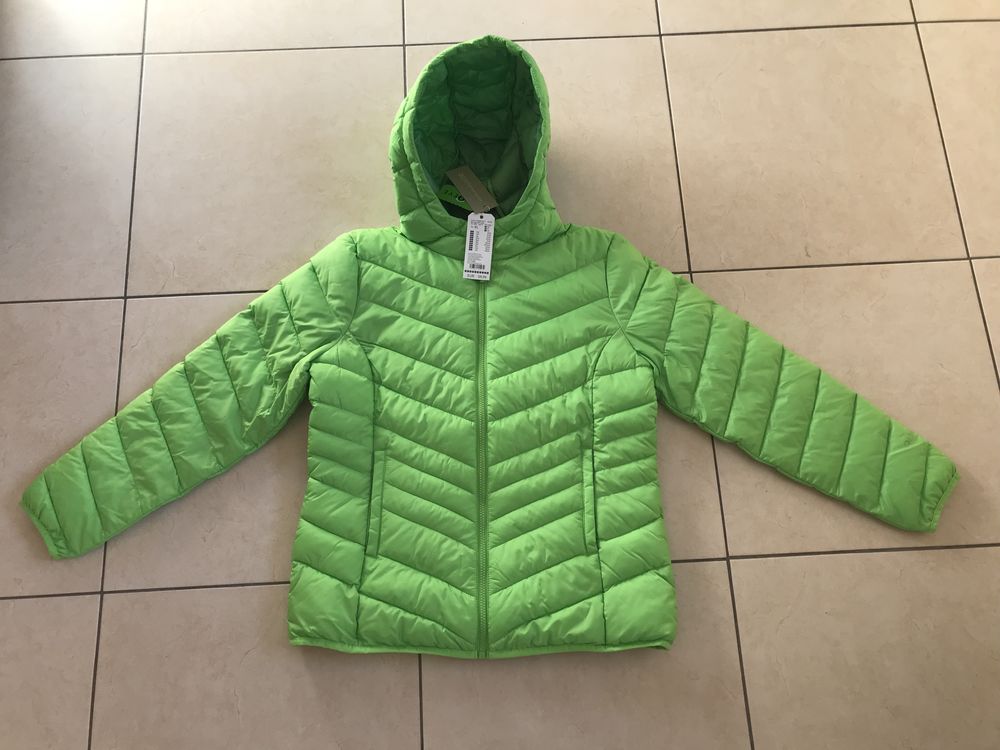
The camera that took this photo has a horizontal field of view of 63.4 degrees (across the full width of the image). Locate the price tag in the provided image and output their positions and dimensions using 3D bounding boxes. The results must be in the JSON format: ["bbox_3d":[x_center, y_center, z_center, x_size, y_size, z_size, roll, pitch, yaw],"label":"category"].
[{"bbox_3d":[-0.031,-0.196,1.230,0.040,0.004,0.110,4,74,1],"label":"price tag"}]

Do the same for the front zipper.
[{"bbox_3d":[-0.026,0.113,1.176,0.020,0.015,0.565,0,74,0],"label":"front zipper"}]

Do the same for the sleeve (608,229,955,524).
[{"bbox_3d":[0.380,0.027,1.211,0.635,0.070,0.200,37,77,9],"label":"sleeve"}]

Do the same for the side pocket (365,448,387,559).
[{"bbox_3d":[-0.174,0.181,1.145,0.020,0.015,0.151,3,74,1],"label":"side pocket"}]

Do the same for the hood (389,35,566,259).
[{"bbox_3d":[-0.034,-0.350,1.263,0.275,0.170,0.350,0,74,0],"label":"hood"}]

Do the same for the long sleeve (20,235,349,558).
[{"bbox_3d":[-0.412,0.036,1.203,0.627,0.070,0.185,-42,78,-11],"label":"long sleeve"}]

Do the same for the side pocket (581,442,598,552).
[{"bbox_3d":[0.126,0.178,1.148,0.020,0.015,0.147,-1,74,-1],"label":"side pocket"}]

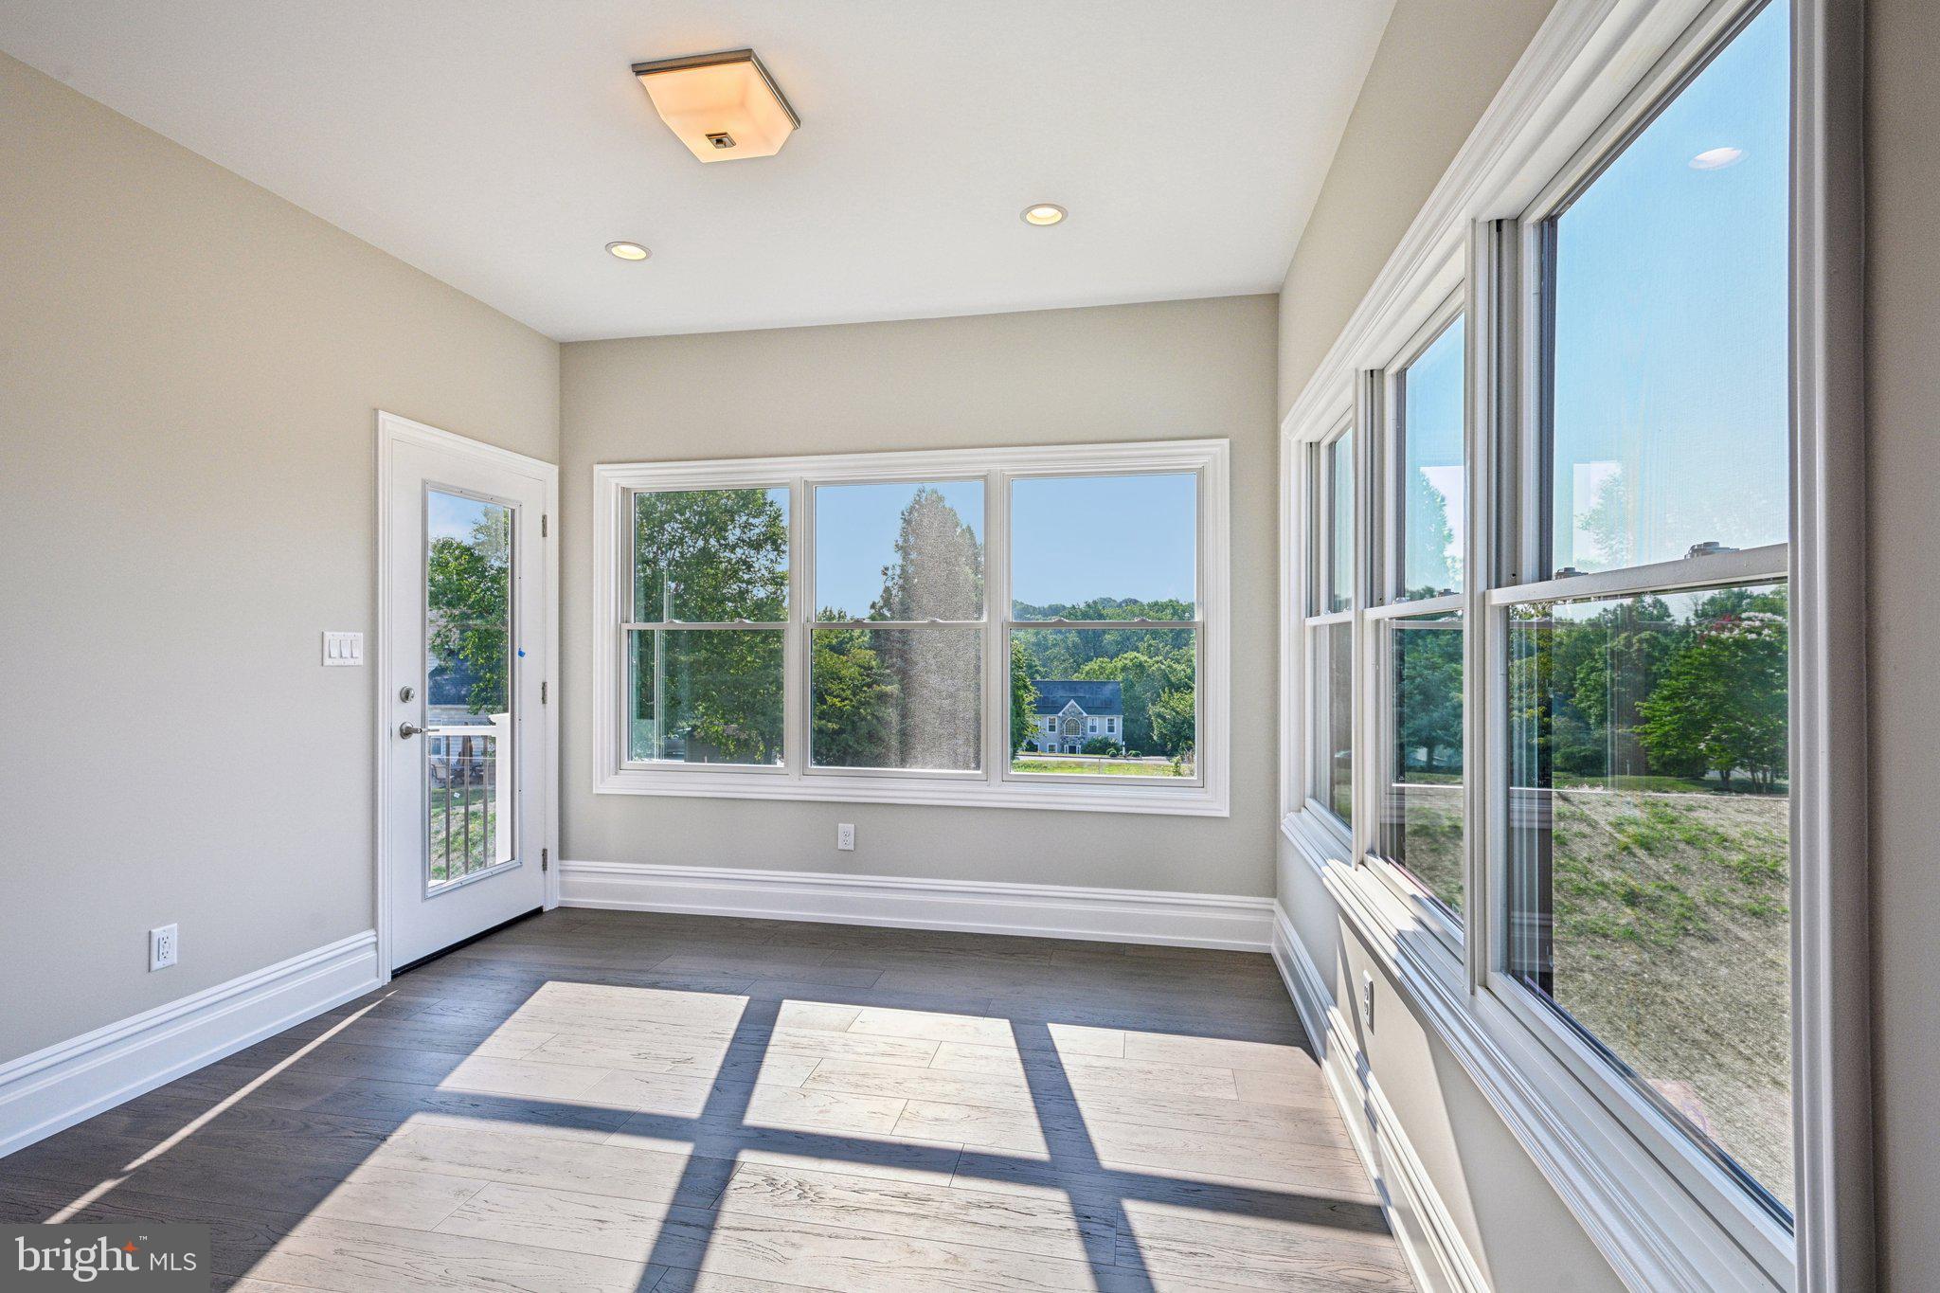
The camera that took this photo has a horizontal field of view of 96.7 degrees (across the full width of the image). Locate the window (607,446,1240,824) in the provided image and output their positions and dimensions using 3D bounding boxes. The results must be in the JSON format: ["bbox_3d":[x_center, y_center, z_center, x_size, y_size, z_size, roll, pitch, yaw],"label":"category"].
[{"bbox_3d":[-0.358,-0.080,3.923,2.950,1.590,0.110,0,0,11],"label":"window"}]

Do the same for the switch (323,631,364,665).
[{"bbox_3d":[-2.224,0.010,3.061,0.010,0.117,0.158,0,0,11],"label":"switch"}]

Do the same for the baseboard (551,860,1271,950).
[{"bbox_3d":[-0.363,1.158,3.891,3.330,0.225,0.022,0,0,11],"label":"baseboard"}]

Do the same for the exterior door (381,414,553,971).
[{"bbox_3d":[-2.113,0.185,3.688,0.060,2.085,0.935,0,0,11],"label":"exterior door"}]

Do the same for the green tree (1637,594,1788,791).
[{"bbox_3d":[15.839,0.950,18.000,3.800,4.200,3.800,0,0,11],"label":"green tree"}]

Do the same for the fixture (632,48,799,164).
[{"bbox_3d":[-0.667,-1.415,2.322,0.330,0.125,0.330,0,0,11],"label":"fixture"}]

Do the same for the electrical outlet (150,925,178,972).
[{"bbox_3d":[-2.333,0.873,2.498,0.010,0.116,0.071,0,0,11],"label":"electrical outlet"}]

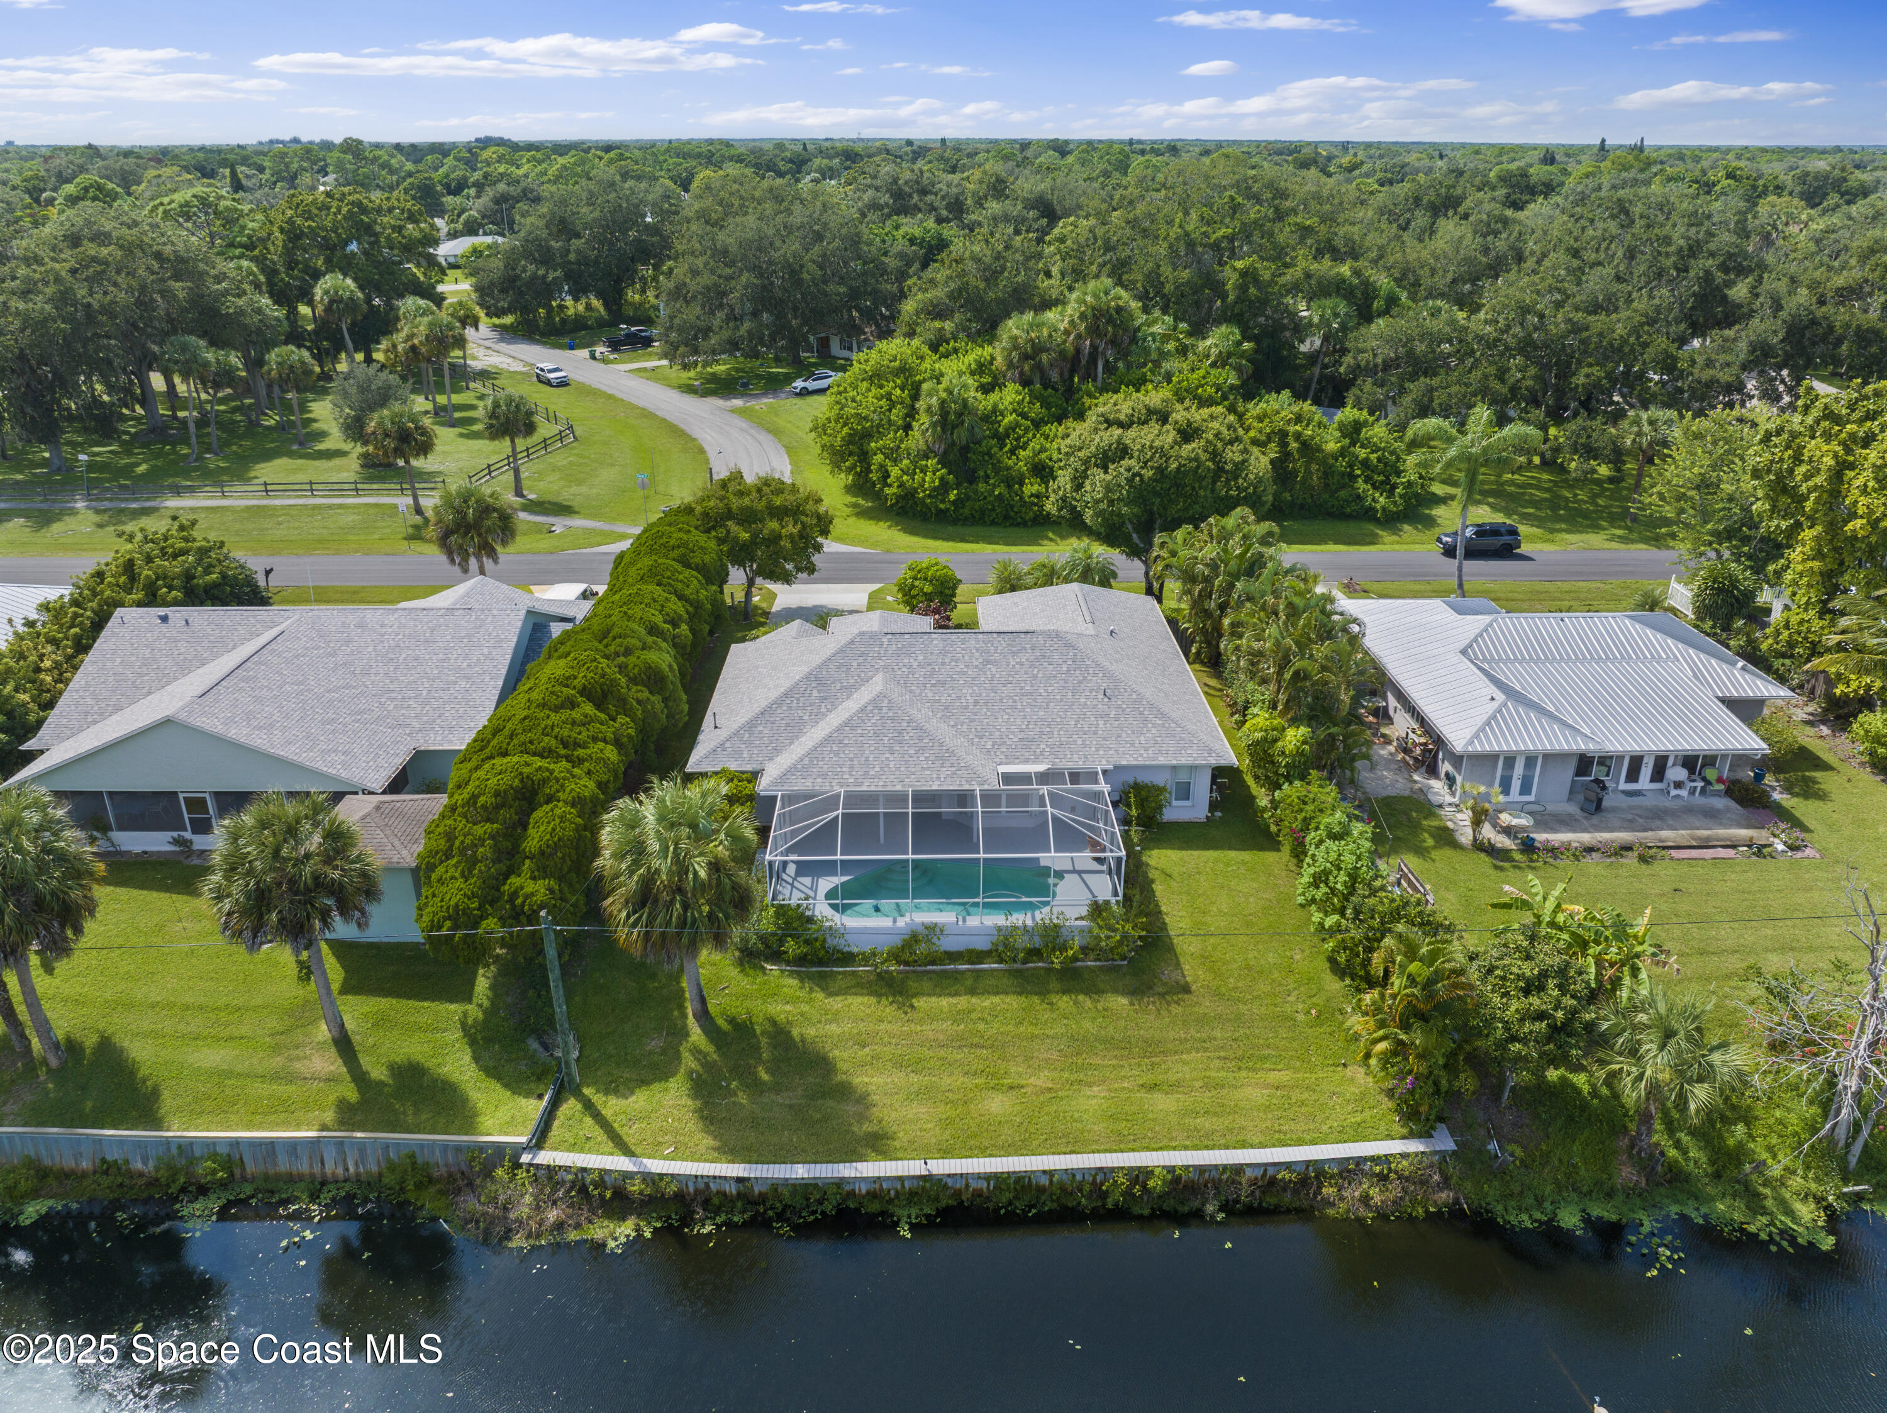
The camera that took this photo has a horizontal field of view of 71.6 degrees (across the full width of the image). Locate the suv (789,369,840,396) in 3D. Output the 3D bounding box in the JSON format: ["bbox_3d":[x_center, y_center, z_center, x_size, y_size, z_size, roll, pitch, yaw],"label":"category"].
[{"bbox_3d":[-13.285,-33.644,136.047,4.650,1.680,1.880,-16,28,-33],"label":"suv"}]

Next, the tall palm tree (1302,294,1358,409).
[{"bbox_3d":[36.590,-33.388,125.019,5.020,11.020,5.020,0,23,0],"label":"tall palm tree"}]

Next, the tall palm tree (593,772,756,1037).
[{"bbox_3d":[-7.530,5.791,37.495,4.590,7.900,4.590,0,23,0],"label":"tall palm tree"}]

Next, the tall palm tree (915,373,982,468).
[{"bbox_3d":[0.536,-18.536,91.095,4.800,9.400,4.800,0,23,0],"label":"tall palm tree"}]

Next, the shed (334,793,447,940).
[{"bbox_3d":[-17.244,4.684,40.469,3.780,3.570,4.460,0,23,-1],"label":"shed"}]

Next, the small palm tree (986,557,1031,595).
[{"bbox_3d":[3.574,-6.924,72.358,2.550,2.900,2.500,0,23,0],"label":"small palm tree"}]

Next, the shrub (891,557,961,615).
[{"bbox_3d":[-0.937,-6.590,71.308,3.800,3.200,3.700,0,23,0],"label":"shrub"}]

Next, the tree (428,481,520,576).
[{"bbox_3d":[-25.916,-8.880,72.754,4.960,7.530,4.960,0,23,0],"label":"tree"}]

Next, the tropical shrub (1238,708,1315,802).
[{"bbox_3d":[13.097,1.776,51.817,3.100,3.200,2.900,0,23,0],"label":"tropical shrub"}]

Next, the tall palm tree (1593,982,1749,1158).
[{"bbox_3d":[18.774,9.709,33.944,4.030,5.030,4.030,0,23,0],"label":"tall palm tree"}]

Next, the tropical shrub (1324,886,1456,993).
[{"bbox_3d":[14.200,7.068,41.845,4.000,2.800,3.200,0,23,0],"label":"tropical shrub"}]

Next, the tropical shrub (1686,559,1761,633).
[{"bbox_3d":[41.805,-6.017,70.170,4.030,3.780,4.030,0,23,0],"label":"tropical shrub"}]

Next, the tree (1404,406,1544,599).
[{"bbox_3d":[28.886,-10.926,72.631,7.620,11.390,7.400,0,23,0],"label":"tree"}]

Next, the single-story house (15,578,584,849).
[{"bbox_3d":[-26.900,-1.357,57.922,18.600,5.500,22.500,0,23,0],"label":"single-story house"}]

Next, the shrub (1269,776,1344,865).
[{"bbox_3d":[13.400,4.137,48.748,2.700,2.700,2.700,0,23,0],"label":"shrub"}]

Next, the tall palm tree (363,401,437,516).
[{"bbox_3d":[-37.755,-17.310,91.661,5.120,8.000,5.120,0,23,0],"label":"tall palm tree"}]

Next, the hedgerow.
[{"bbox_3d":[-14.500,-1.201,56.681,5.500,6.200,33.500,0,23,0],"label":"hedgerow"}]

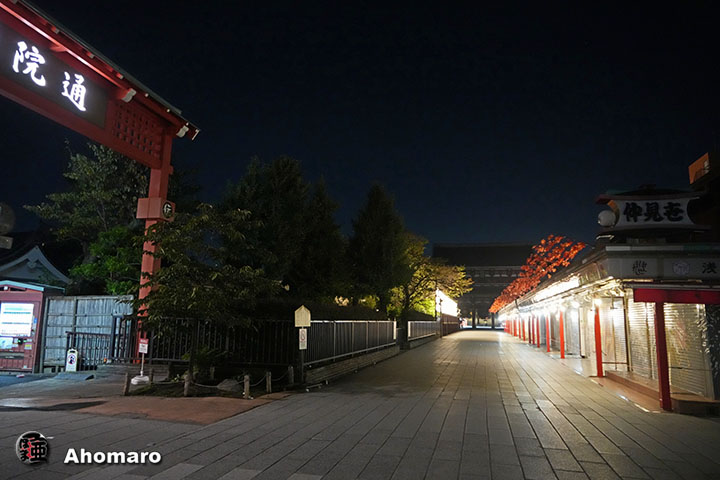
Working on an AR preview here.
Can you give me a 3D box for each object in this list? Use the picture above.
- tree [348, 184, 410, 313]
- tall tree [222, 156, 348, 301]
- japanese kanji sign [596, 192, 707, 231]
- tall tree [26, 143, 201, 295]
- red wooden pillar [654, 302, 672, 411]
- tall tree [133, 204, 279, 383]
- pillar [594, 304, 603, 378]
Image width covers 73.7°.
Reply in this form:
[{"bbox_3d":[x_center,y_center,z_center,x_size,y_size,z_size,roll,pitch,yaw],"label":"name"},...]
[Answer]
[{"bbox_3d":[1.179,1.528,29.333,3.810,9.799,3.810,-1,-10,14],"label":"tree"},{"bbox_3d":[-3.437,0.649,21.805,5.592,8.894,5.592,-1,-10,14],"label":"tall tree"},{"bbox_3d":[5.947,-0.551,9.914,1.950,0.720,0.500,-1,-10,14],"label":"japanese kanji sign"},{"bbox_3d":[-8.787,0.370,16.812,6.233,7.604,6.233,-1,-10,14],"label":"tall tree"},{"bbox_3d":[5.844,2.245,9.303,0.140,2.000,0.140,-1,-10,14],"label":"red wooden pillar"},{"bbox_3d":[-3.862,1.317,12.003,3.650,4.348,3.650,-1,-10,14],"label":"tall tree"},{"bbox_3d":[7.401,3.153,14.958,0.140,2.120,0.140,-1,-10,14],"label":"pillar"}]

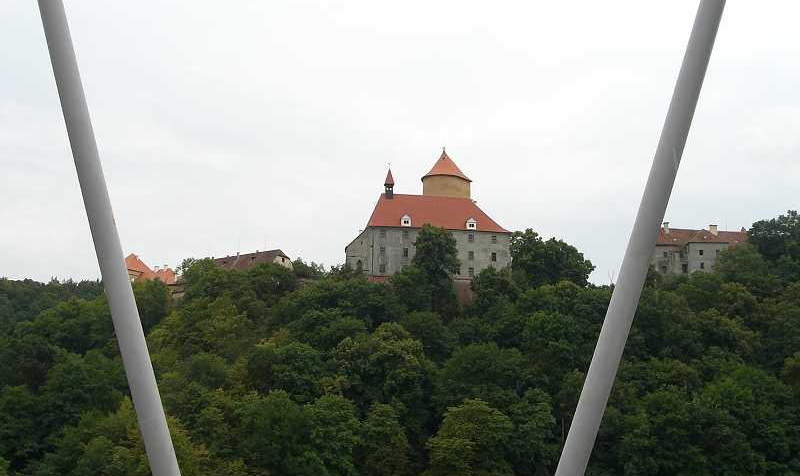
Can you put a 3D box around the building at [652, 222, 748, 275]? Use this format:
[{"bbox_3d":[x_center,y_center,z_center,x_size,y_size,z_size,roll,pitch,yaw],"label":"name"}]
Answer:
[{"bbox_3d":[81.020,3.420,238.000,26.000,14.500,15.000,2,-9,-10],"label":"building"}]

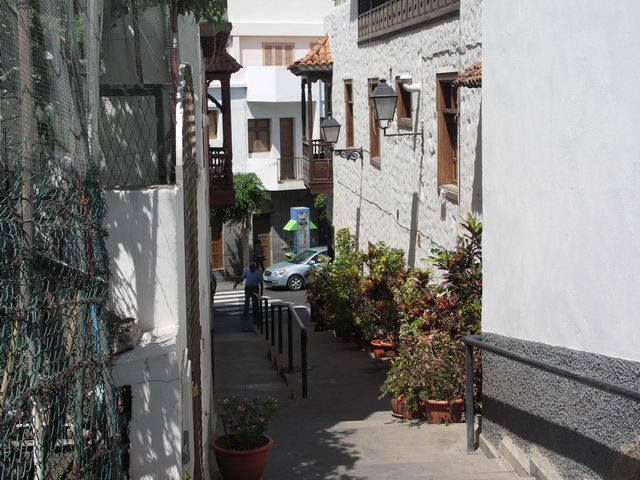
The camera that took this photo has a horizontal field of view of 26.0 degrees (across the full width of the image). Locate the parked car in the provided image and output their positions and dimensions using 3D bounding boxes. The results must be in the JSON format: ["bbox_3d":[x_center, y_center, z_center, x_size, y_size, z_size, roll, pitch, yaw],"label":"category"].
[{"bbox_3d":[-0.136,1.049,53.727,4.280,1.470,1.700,-4,7,-28],"label":"parked car"}]

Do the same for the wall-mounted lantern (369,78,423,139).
[{"bbox_3d":[1.189,-2.058,21.700,0.840,0.940,0.450,-1,6,-4],"label":"wall-mounted lantern"}]

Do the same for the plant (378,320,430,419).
[{"bbox_3d":[0.884,1.354,14.500,0.540,1.000,0.540,-1,6,-4],"label":"plant"}]

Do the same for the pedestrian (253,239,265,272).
[{"bbox_3d":[-2.493,0.762,56.200,0.400,1.630,0.480,-3,7,-20],"label":"pedestrian"}]

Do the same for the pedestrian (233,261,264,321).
[{"bbox_3d":[-2.125,1.541,41.500,0.850,1.740,0.500,0,6,3],"label":"pedestrian"}]

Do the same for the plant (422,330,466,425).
[{"bbox_3d":[1.276,1.408,14.150,0.460,0.930,0.460,-1,6,-4],"label":"plant"}]

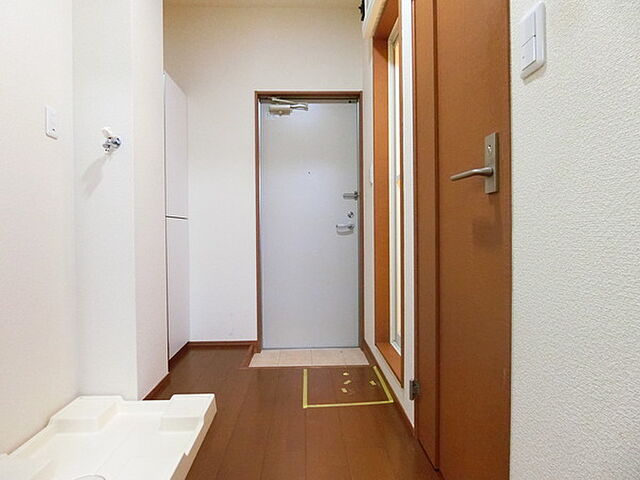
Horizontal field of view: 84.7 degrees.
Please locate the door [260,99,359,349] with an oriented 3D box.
[{"bbox_3d":[-0.072,-0.136,2.737,0.825,1.987,0.110,0,1,-2],"label":"door"}]

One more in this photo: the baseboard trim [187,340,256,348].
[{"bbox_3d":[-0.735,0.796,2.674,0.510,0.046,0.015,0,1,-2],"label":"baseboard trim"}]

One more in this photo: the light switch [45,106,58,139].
[{"bbox_3d":[-1.124,-0.493,1.486,0.011,0.119,0.071,0,1,-2],"label":"light switch"}]

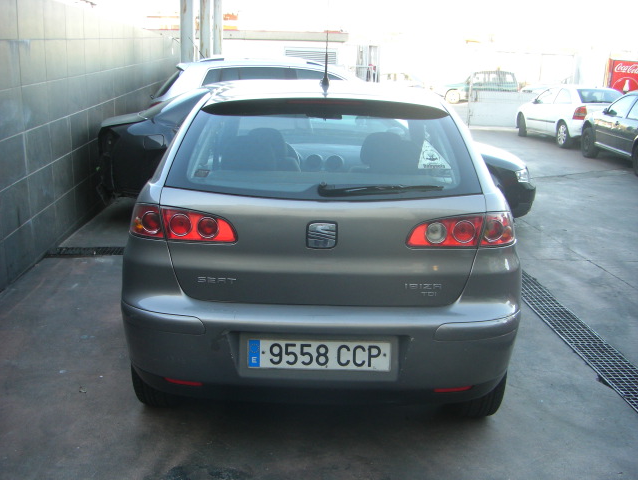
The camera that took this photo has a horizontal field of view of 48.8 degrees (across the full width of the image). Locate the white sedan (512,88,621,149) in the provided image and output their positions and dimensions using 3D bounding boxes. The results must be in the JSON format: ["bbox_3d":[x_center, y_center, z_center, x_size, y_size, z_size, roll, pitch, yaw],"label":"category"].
[{"bbox_3d":[6.270,-3.050,17.200,1.710,1.430,4.150,1,14,-5],"label":"white sedan"}]

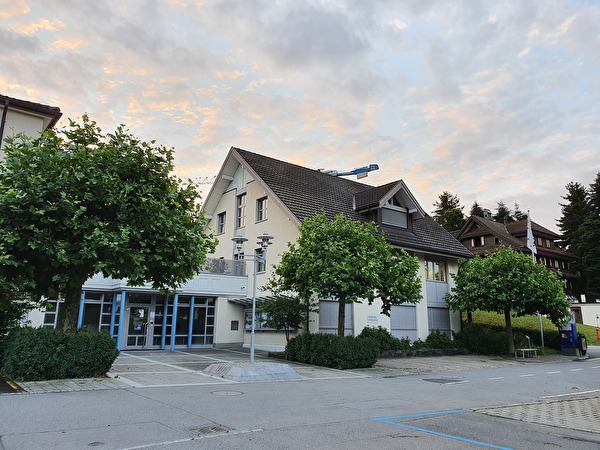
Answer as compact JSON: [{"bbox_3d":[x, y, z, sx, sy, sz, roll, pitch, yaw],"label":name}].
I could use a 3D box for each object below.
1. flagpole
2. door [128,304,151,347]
[{"bbox_3d":[15.994,3.535,30.524,0.150,9.261,0.150,8,-15,-29],"label":"flagpole"},{"bbox_3d":[-7.837,4.952,21.924,1.070,2.102,0.100,8,-15,-30],"label":"door"}]

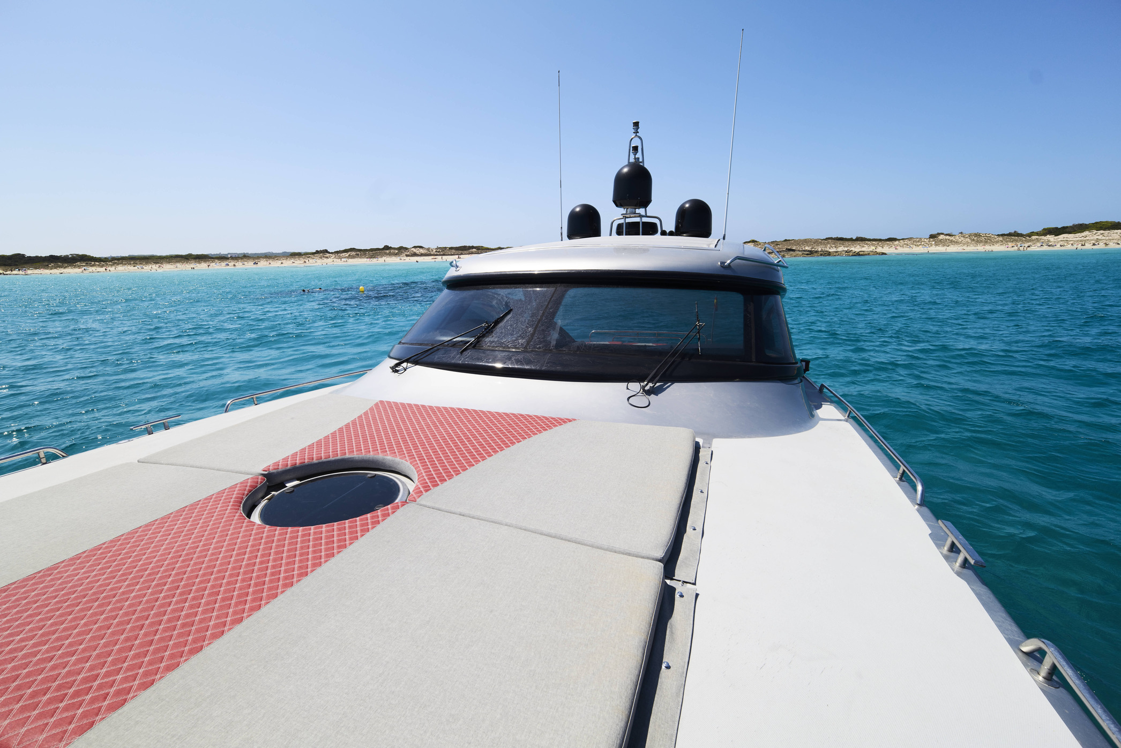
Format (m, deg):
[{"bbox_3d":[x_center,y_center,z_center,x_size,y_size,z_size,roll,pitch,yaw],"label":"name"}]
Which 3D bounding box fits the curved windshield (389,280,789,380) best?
[{"bbox_3d":[-0.097,-0.416,4.137,3.704,0.603,1.499,4,14,19],"label":"curved windshield"}]

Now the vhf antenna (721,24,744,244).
[{"bbox_3d":[2.312,-3.143,6.662,0.030,2.570,0.030,6,15,19],"label":"vhf antenna"}]

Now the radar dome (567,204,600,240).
[{"bbox_3d":[0.351,-2.286,7.501,0.510,0.512,0.510,0,13,0],"label":"radar dome"}]

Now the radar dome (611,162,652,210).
[{"bbox_3d":[0.975,-2.559,6.776,0.537,0.566,0.537,4,14,19],"label":"radar dome"}]

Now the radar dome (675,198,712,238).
[{"bbox_3d":[1.870,-2.174,6.976,0.510,0.512,0.510,4,14,19],"label":"radar dome"}]

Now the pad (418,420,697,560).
[{"bbox_3d":[0.089,0.450,2.307,0.930,0.110,1.260,10,17,18],"label":"pad"}]

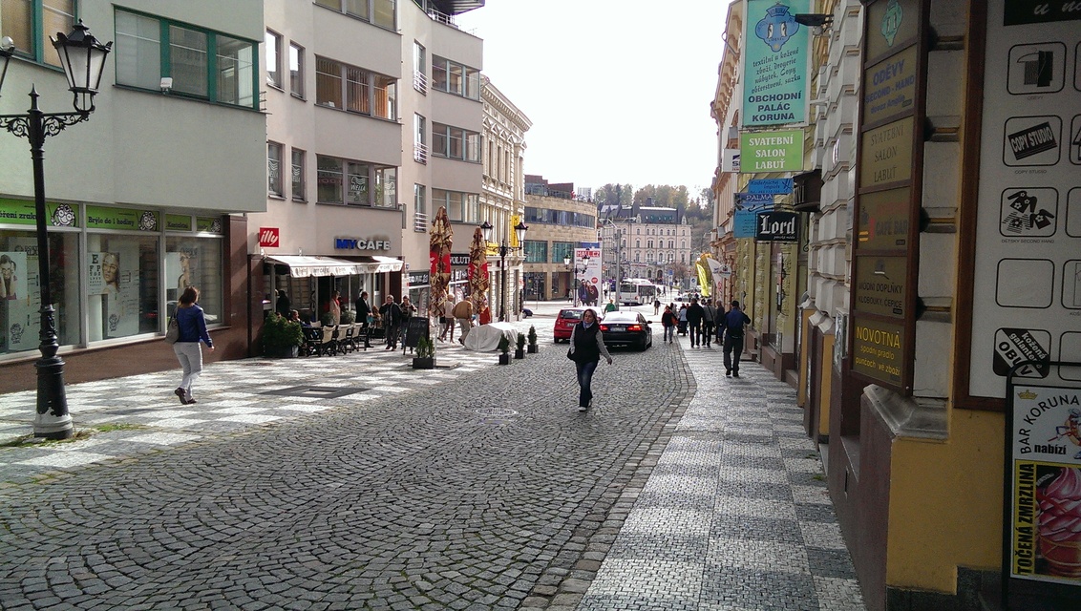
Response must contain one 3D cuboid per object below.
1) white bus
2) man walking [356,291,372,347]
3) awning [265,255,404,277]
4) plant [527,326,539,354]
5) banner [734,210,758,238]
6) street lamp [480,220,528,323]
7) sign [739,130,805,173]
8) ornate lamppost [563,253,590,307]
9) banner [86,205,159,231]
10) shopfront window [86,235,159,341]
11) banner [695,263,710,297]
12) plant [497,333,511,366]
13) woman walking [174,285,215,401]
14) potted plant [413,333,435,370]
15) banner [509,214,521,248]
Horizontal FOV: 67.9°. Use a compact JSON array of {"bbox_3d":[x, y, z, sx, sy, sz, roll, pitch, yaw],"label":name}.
[{"bbox_3d":[13.619,-1.833,110.968,2.500,3.150,12.000,2,4,19],"label":"white bus"},{"bbox_3d":[-5.744,0.459,26.100,0.500,1.820,0.500,2,4,18],"label":"man walking"},{"bbox_3d":[-6.351,-1.258,25.653,1.150,0.650,5.000,3,4,32],"label":"awning"},{"bbox_3d":[-0.217,1.061,25.893,0.270,0.930,0.270,2,4,25],"label":"plant"},{"bbox_3d":[4.621,-1.768,17.400,0.860,0.620,0.070,2,4,12],"label":"banner"},{"bbox_3d":[-1.721,-1.408,36.841,2.200,4.850,0.650,1,4,8],"label":"street lamp"},{"bbox_3d":[3.105,-2.058,10.775,0.821,0.530,0.100,1,3,18],"label":"sign"},{"bbox_3d":[3.093,-1.899,69.343,2.100,4.800,0.650,1,4,5],"label":"ornate lamppost"},{"bbox_3d":[-7.939,-1.643,15.385,0.060,0.400,2.080,1,4,9],"label":"banner"},{"bbox_3d":[-7.988,-0.371,15.475,0.100,1.950,2.080,1,3,9],"label":"shopfront window"},{"bbox_3d":[11.313,-1.764,56.000,0.850,2.350,0.200,2,4,12],"label":"banner"},{"bbox_3d":[-0.909,1.098,20.560,0.270,0.820,0.270,2,4,15],"label":"plant"},{"bbox_3d":[-5.070,0.576,11.701,0.480,1.690,0.460,1,3,12],"label":"woman walking"},{"bbox_3d":[-2.725,1.086,19.205,0.530,0.800,0.270,1,3,9],"label":"potted plant"},{"bbox_3d":[-1.401,-4.144,45.000,0.500,1.800,0.150,1,4,9],"label":"banner"}]

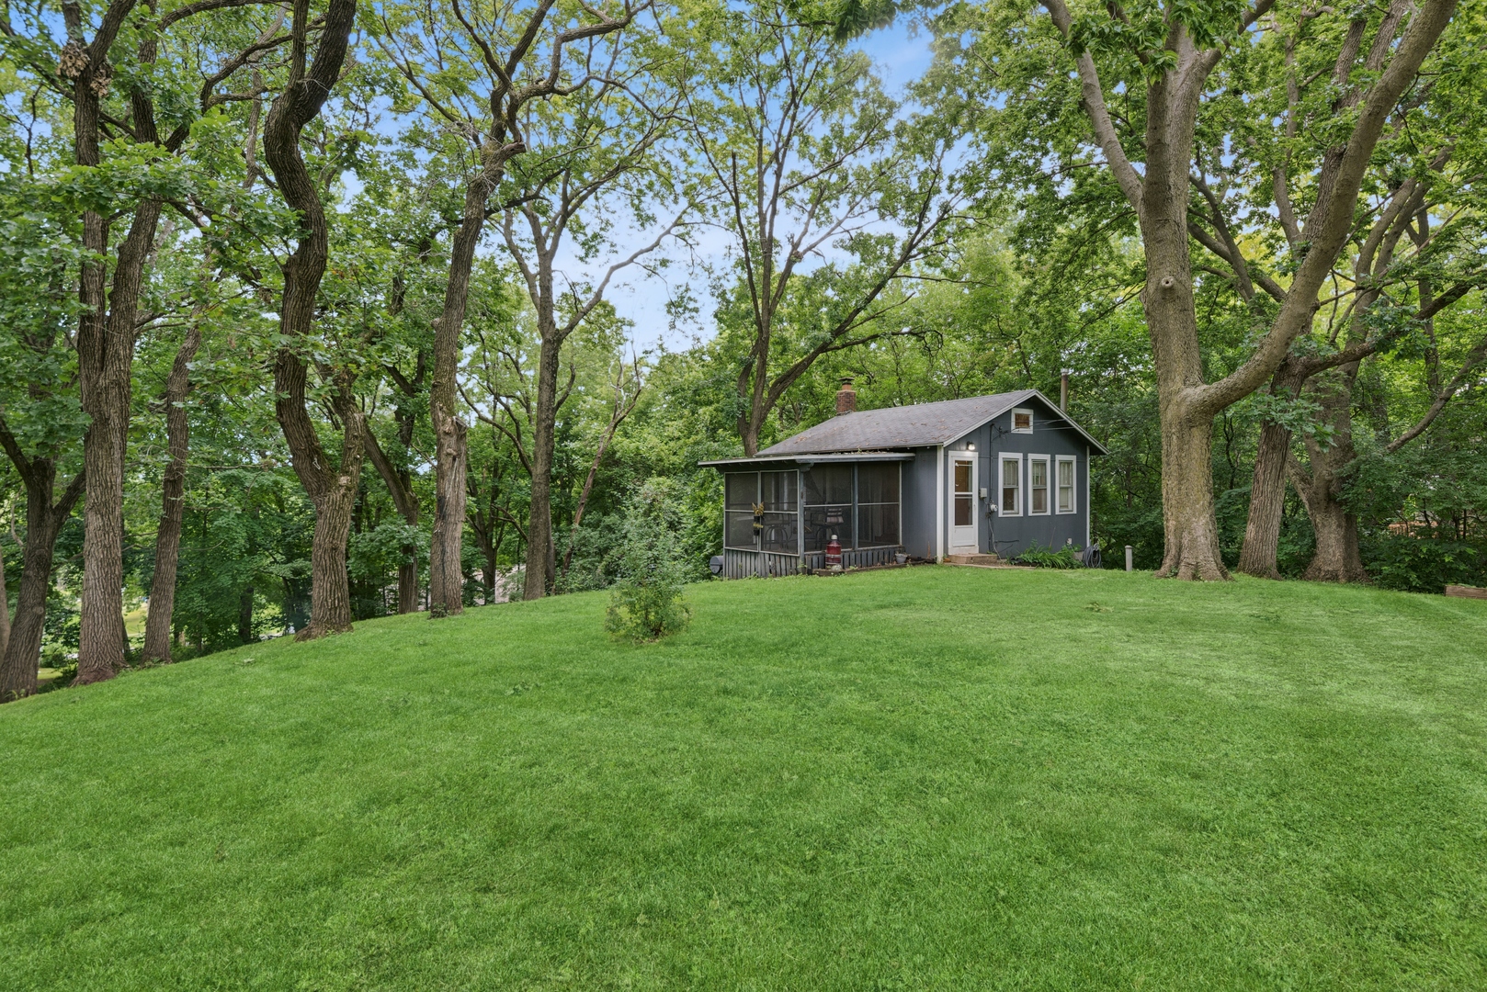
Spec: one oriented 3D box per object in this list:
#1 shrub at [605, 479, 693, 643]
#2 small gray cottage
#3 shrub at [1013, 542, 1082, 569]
[{"bbox_3d":[-1.036,0.683,8.090,0.950,1.734,0.950,0,1,0],"label":"shrub"},{"bbox_3d":[3.649,-0.653,18.583,9.936,4.815,6.091,-1,1,-38],"label":"small gray cottage"},{"bbox_3d":[7.041,1.355,17.172,2.675,0.495,0.858,-1,1,-38],"label":"shrub"}]

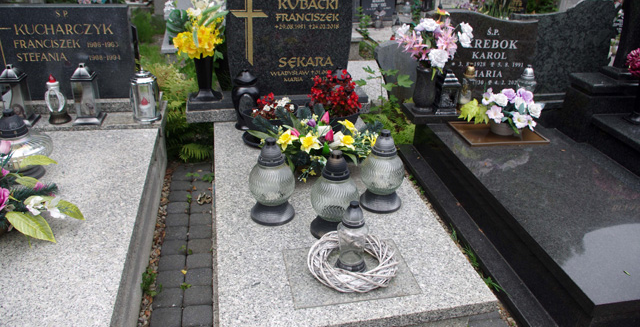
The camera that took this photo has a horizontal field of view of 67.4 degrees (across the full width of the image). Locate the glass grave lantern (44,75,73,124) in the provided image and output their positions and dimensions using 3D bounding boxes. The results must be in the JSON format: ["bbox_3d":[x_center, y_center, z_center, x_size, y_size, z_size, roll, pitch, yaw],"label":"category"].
[{"bbox_3d":[-1.425,-0.352,2.590,0.118,0.263,0.118,-3,22,-11],"label":"glass grave lantern"}]

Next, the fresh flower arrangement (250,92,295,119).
[{"bbox_3d":[-0.245,-0.296,2.502,0.250,0.190,0.240,-4,30,-11],"label":"fresh flower arrangement"}]

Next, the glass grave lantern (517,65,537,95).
[{"bbox_3d":[1.404,-0.533,3.225,0.133,0.244,0.133,-3,22,-11],"label":"glass grave lantern"}]

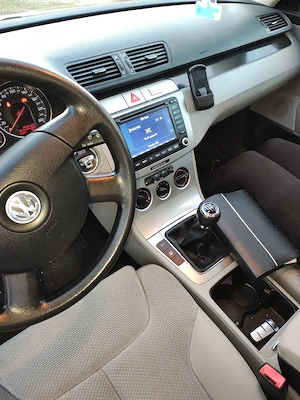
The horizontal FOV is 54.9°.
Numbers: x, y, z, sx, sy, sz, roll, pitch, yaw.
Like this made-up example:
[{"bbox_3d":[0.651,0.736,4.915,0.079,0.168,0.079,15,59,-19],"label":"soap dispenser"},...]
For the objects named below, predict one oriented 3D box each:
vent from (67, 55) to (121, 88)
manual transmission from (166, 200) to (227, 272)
[{"bbox_3d":[-0.122,-0.281,0.641,0.112,0.026,0.050,-28,96,-27],"label":"vent"},{"bbox_3d":[0.127,0.051,0.679,0.117,0.153,0.133,-28,52,-27],"label":"manual transmission"}]

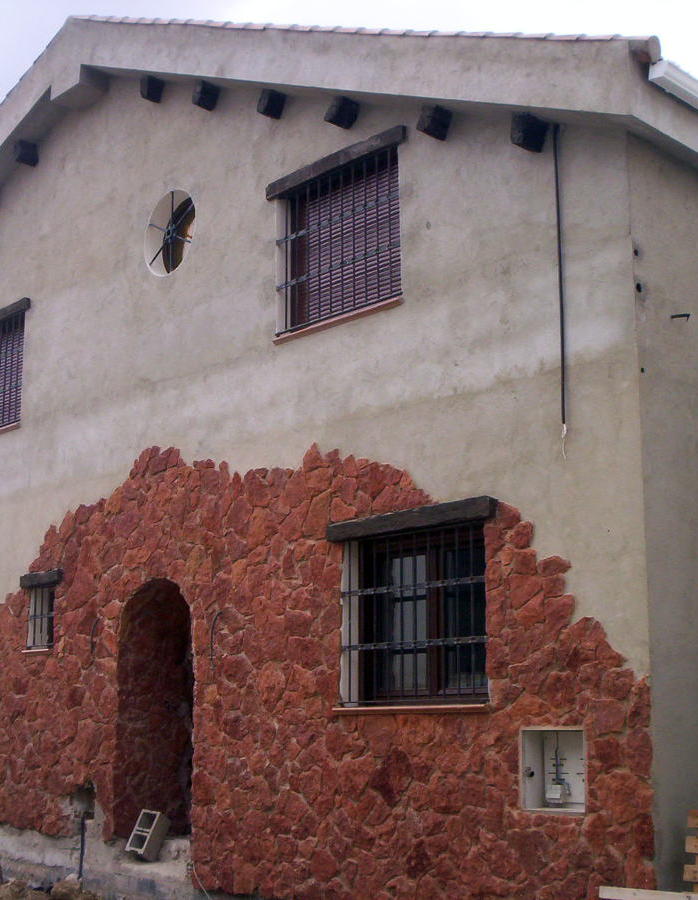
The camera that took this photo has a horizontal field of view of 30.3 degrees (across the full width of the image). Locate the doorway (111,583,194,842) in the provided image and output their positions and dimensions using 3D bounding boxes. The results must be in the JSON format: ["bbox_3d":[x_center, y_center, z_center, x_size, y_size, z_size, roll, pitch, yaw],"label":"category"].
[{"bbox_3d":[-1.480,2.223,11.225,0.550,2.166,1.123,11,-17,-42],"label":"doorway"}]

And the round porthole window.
[{"bbox_3d":[-1.575,-1.988,11.991,0.220,0.804,0.792,11,-17,-42],"label":"round porthole window"}]

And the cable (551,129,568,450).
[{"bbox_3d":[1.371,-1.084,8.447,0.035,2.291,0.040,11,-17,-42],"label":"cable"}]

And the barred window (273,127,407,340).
[{"bbox_3d":[-0.049,-1.687,10.223,0.250,1.335,1.525,11,-17,-42],"label":"barred window"}]

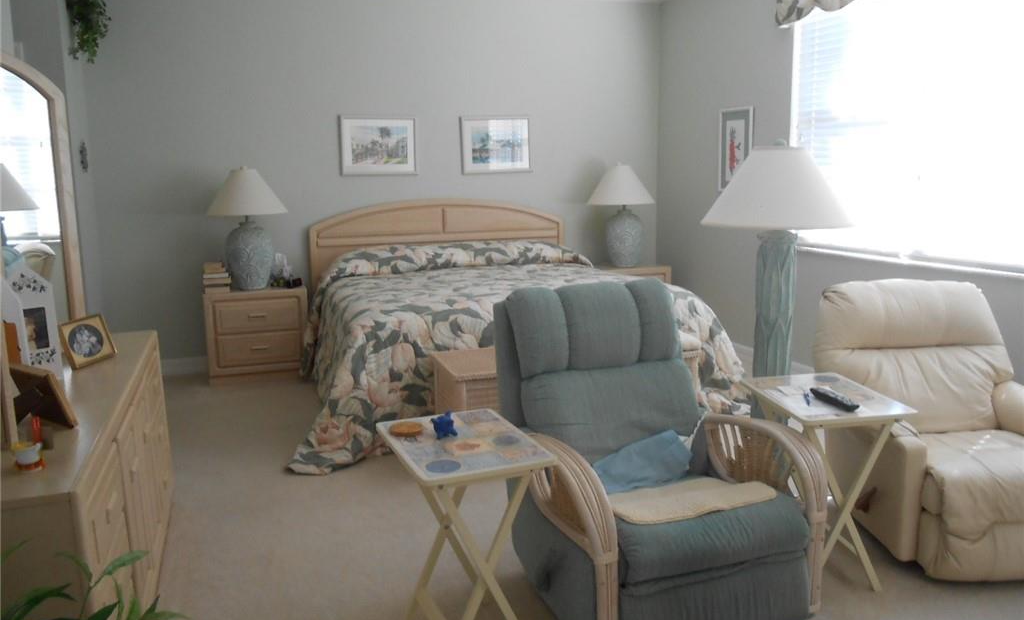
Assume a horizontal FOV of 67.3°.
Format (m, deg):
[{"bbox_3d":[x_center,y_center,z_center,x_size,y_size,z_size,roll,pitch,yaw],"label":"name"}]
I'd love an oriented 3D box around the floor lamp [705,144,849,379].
[{"bbox_3d":[1.009,0.112,2.988,0.610,1.475,0.610,-4,10,-19],"label":"floor lamp"}]

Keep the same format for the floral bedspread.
[{"bbox_3d":[-0.152,0.087,5.047,2.620,0.890,2.300,-4,10,-19],"label":"floral bedspread"}]

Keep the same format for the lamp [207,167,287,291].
[{"bbox_3d":[-1.845,-0.565,5.329,0.560,0.840,0.560,-4,10,-19],"label":"lamp"}]

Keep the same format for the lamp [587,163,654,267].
[{"bbox_3d":[0.915,-0.782,6.329,0.560,0.830,0.560,-1,9,0],"label":"lamp"}]

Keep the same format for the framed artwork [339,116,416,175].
[{"bbox_3d":[-0.985,-1.211,5.693,0.561,0.416,0.024,-4,10,-19],"label":"framed artwork"}]

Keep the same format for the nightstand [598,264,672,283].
[{"bbox_3d":[0.930,-0.046,6.361,0.660,0.628,0.400,-4,10,-19],"label":"nightstand"}]

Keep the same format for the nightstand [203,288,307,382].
[{"bbox_3d":[-1.784,0.155,5.411,0.662,0.628,0.400,-4,10,-19],"label":"nightstand"}]

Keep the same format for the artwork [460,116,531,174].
[{"bbox_3d":[-0.122,-1.284,5.994,0.557,0.425,0.024,-4,10,-19],"label":"artwork"}]

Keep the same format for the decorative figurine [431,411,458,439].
[{"bbox_3d":[-0.192,0.320,2.208,0.075,0.066,0.075,-4,10,-19],"label":"decorative figurine"}]

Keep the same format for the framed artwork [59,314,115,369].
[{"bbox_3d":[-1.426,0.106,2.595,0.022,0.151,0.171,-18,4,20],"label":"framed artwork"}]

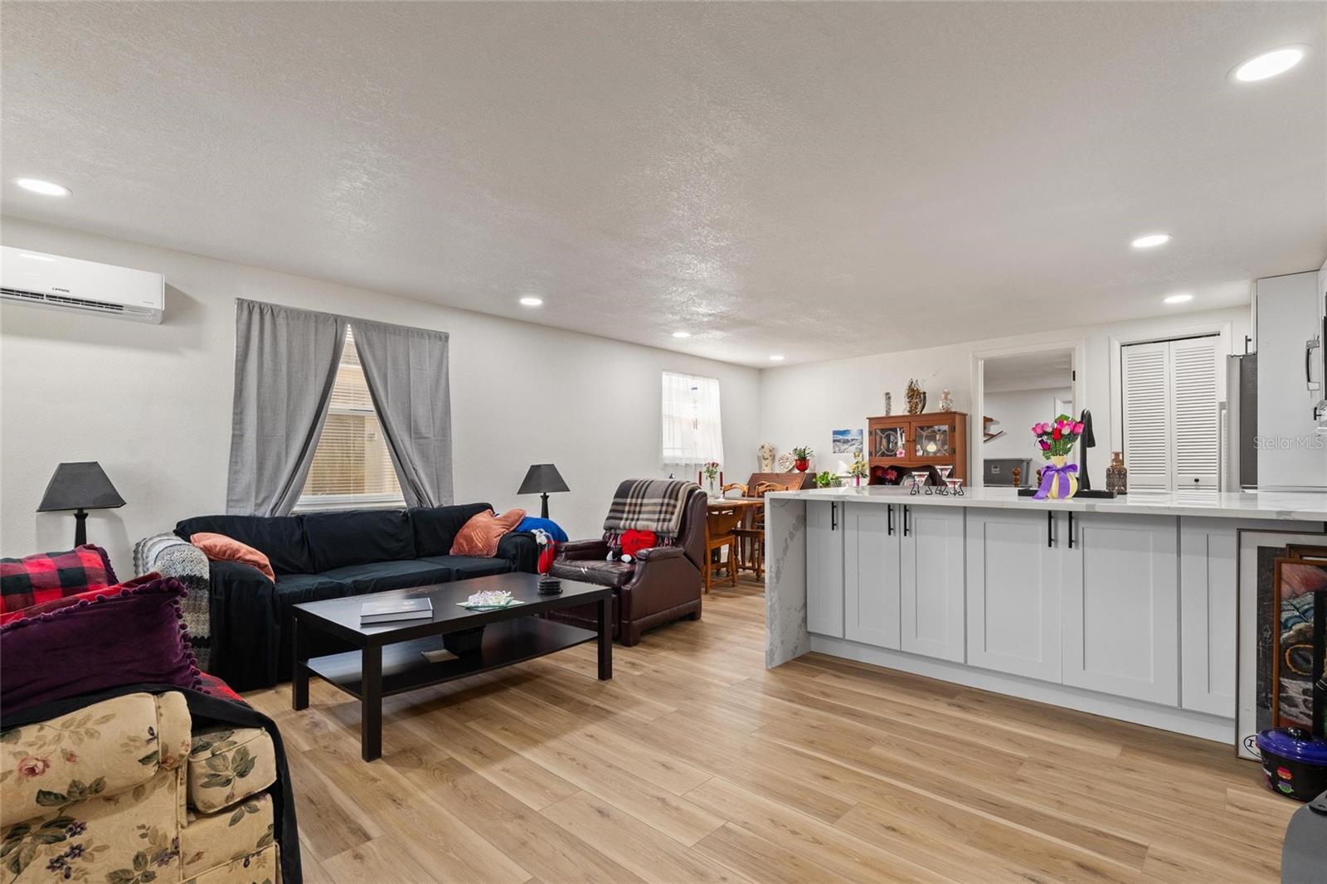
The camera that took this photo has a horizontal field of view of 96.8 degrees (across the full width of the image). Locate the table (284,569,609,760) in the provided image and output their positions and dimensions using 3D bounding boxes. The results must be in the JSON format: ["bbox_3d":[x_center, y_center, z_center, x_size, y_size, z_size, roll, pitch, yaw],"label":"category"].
[{"bbox_3d":[-0.949,0.943,2.789,0.760,0.450,1.170,-2,-3,42],"label":"table"}]

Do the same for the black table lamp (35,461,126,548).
[{"bbox_3d":[-2.605,0.365,2.650,0.280,0.555,0.280,-2,-3,43],"label":"black table lamp"}]

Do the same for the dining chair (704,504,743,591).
[{"bbox_3d":[0.360,0.811,5.074,0.430,0.875,0.510,-2,-3,43],"label":"dining chair"}]

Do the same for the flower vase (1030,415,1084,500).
[{"bbox_3d":[1.675,0.066,2.498,0.185,0.355,0.185,-2,-3,43],"label":"flower vase"}]

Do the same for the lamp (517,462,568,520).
[{"bbox_3d":[-0.913,0.436,4.463,0.280,0.540,0.280,-2,-3,43],"label":"lamp"}]

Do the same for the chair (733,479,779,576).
[{"bbox_3d":[0.898,0.831,5.666,0.410,0.875,0.450,-2,-3,43],"label":"chair"}]

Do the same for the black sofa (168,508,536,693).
[{"bbox_3d":[-1.717,0.800,3.551,0.770,0.790,1.910,-2,-3,43],"label":"black sofa"}]

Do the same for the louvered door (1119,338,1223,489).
[{"bbox_3d":[3.957,0.216,4.591,0.590,2.010,0.040,-2,-3,43],"label":"louvered door"}]

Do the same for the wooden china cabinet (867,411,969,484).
[{"bbox_3d":[2.461,0.509,5.689,0.820,1.520,0.380,-2,-3,43],"label":"wooden china cabinet"}]

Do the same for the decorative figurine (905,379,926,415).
[{"bbox_3d":[2.444,-0.418,5.718,0.160,0.335,0.130,-2,-3,43],"label":"decorative figurine"}]

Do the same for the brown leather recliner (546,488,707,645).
[{"bbox_3d":[-0.245,0.745,3.993,0.750,0.930,0.900,-2,-3,38],"label":"brown leather recliner"}]

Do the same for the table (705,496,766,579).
[{"bbox_3d":[0.570,0.895,5.422,0.800,0.730,1.050,-2,-3,43],"label":"table"}]

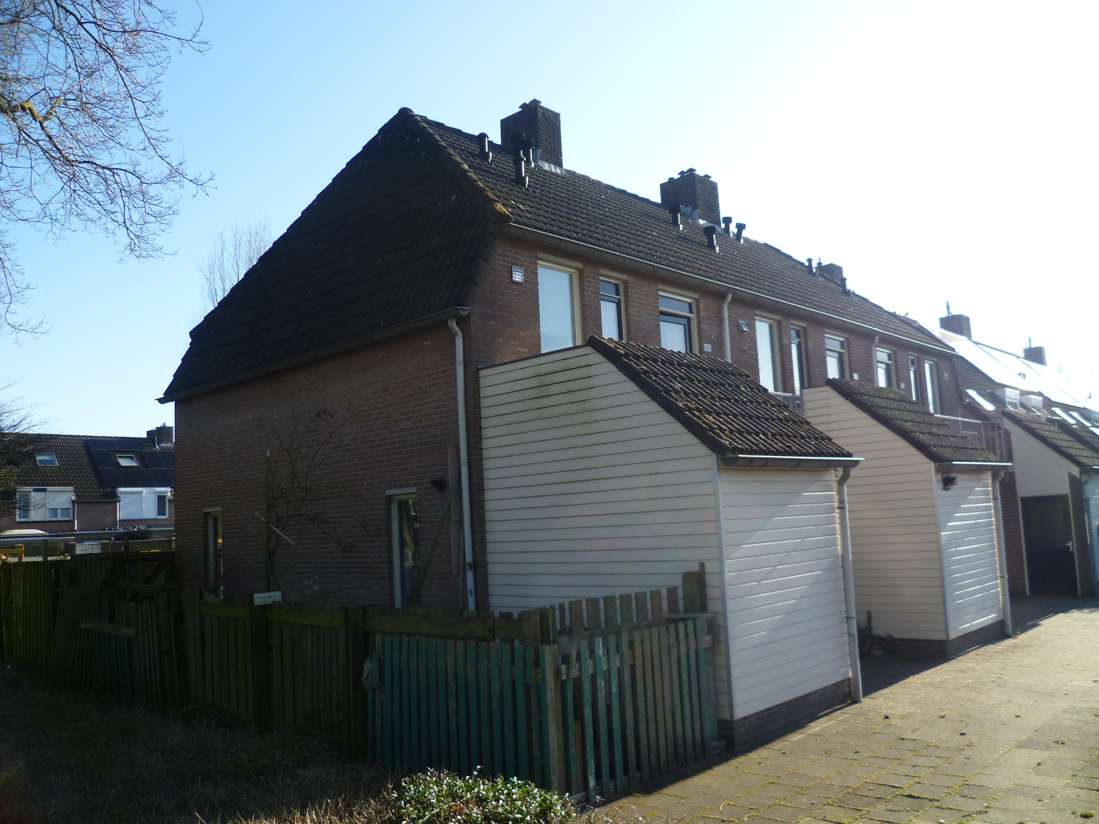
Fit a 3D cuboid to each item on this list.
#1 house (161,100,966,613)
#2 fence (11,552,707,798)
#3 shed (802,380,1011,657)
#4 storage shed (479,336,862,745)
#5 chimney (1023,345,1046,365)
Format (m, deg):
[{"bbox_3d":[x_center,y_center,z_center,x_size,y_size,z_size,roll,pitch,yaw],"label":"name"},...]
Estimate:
[{"bbox_3d":[1.510,-0.725,17.683,7.872,9.504,15.187,-10,-10,43],"label":"house"},{"bbox_3d":[-3.890,2.640,11.133,12.960,1.747,1.882,-10,-10,43],"label":"fence"},{"bbox_3d":[4.787,1.468,13.126,2.995,3.706,2.688,-10,-10,43],"label":"shed"},{"bbox_3d":[1.315,1.181,9.444,3.053,3.706,2.688,-10,-10,43],"label":"storage shed"},{"bbox_3d":[22.649,-2.610,41.580,0.786,0.968,0.685,-10,-10,43],"label":"chimney"}]

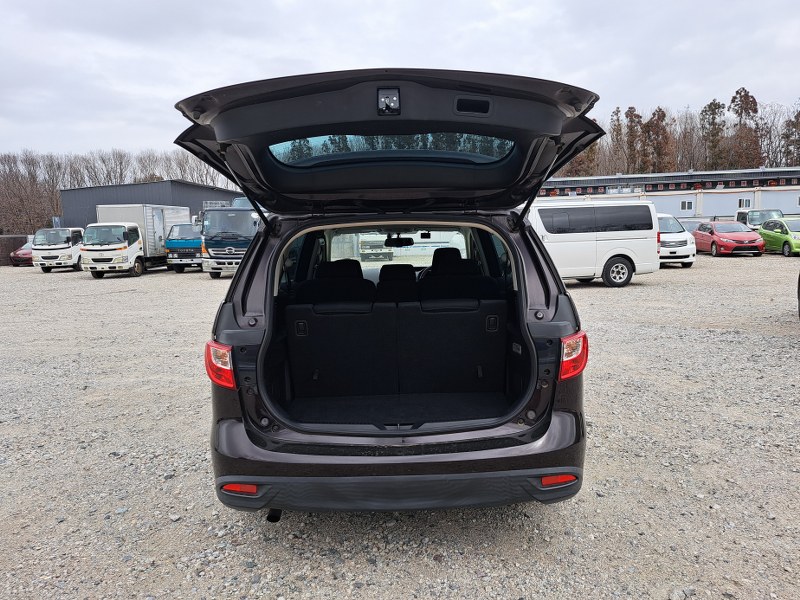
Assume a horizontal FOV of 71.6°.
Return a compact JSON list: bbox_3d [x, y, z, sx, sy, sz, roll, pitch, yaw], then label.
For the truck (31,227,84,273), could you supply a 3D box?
[{"bbox_3d":[-14.883,-2.378,25.745,1.700,1.980,4.800,-2,7,-6],"label":"truck"}]

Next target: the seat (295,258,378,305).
[{"bbox_3d":[-0.425,0.139,4.066,0.540,0.880,0.760,-1,7,1],"label":"seat"}]

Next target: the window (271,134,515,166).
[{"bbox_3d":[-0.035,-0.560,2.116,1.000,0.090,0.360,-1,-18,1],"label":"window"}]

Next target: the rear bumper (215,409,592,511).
[{"bbox_3d":[0.000,0.646,2.532,1.700,0.440,0.440,-1,7,1],"label":"rear bumper"}]

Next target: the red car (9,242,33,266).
[{"bbox_3d":[-20.665,-2.786,32.332,1.720,1.420,4.400,-2,7,-5],"label":"red car"}]

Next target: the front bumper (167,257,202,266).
[{"bbox_3d":[-8.355,-1.512,21.867,1.600,0.250,0.220,-1,7,0],"label":"front bumper"}]

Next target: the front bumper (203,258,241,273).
[{"bbox_3d":[-5.817,-1.192,19.259,2.120,0.470,0.350,-1,7,5],"label":"front bumper"}]

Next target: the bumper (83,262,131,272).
[{"bbox_3d":[-10.202,-1.141,19.428,1.680,0.330,0.300,-1,7,0],"label":"bumper"}]

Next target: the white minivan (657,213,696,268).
[{"bbox_3d":[8.502,-2.143,19.713,1.700,1.850,4.600,-2,7,-2],"label":"white minivan"}]

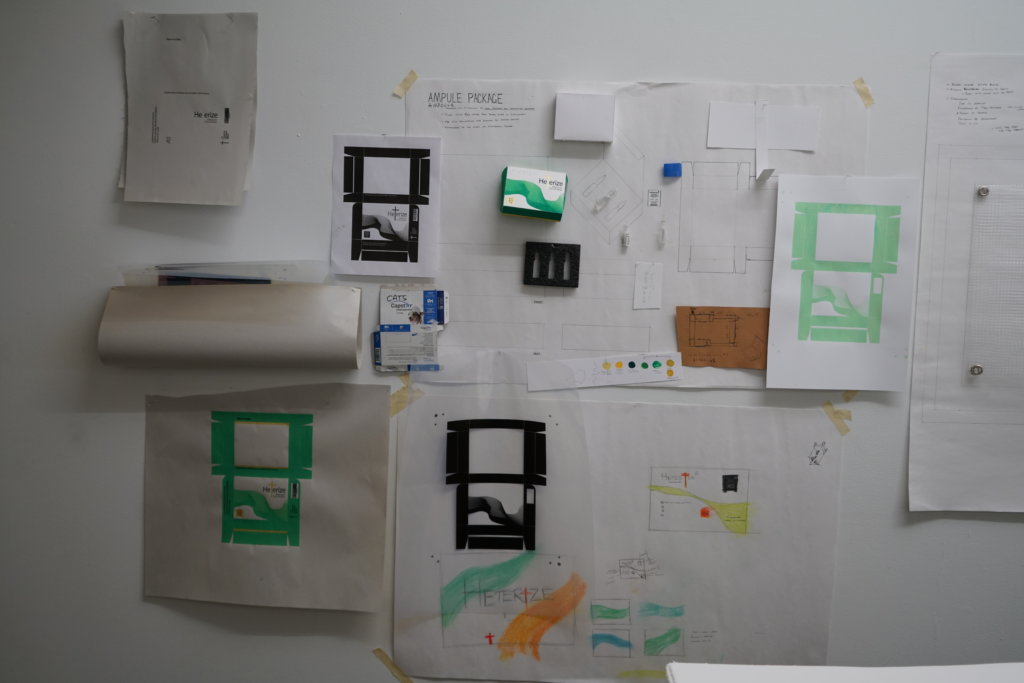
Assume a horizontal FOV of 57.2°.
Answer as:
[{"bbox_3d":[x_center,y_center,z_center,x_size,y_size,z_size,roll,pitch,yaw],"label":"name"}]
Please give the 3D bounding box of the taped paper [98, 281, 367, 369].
[{"bbox_3d":[-0.565,-0.029,1.891,0.519,0.158,0.085,1,6,2],"label":"taped paper"}]

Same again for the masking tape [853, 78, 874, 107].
[{"bbox_3d":[0.691,-0.488,1.844,0.019,0.057,0.005,-25,5,4],"label":"masking tape"}]

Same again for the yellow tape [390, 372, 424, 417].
[{"bbox_3d":[-0.217,0.109,1.933,0.073,0.089,0.007,2,6,2],"label":"yellow tape"}]

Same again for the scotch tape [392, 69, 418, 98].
[{"bbox_3d":[-0.212,-0.513,1.870,0.019,0.061,0.005,34,6,-2],"label":"scotch tape"}]

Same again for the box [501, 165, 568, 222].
[{"bbox_3d":[0.045,-0.291,1.852,0.117,0.091,0.026,8,-21,-2],"label":"box"}]

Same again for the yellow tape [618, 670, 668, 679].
[{"bbox_3d":[0.282,0.702,1.979,0.111,0.017,0.005,1,6,2],"label":"yellow tape"}]

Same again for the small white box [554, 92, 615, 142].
[{"bbox_3d":[0.144,-0.441,1.857,0.114,0.088,0.024,2,6,2],"label":"small white box"}]

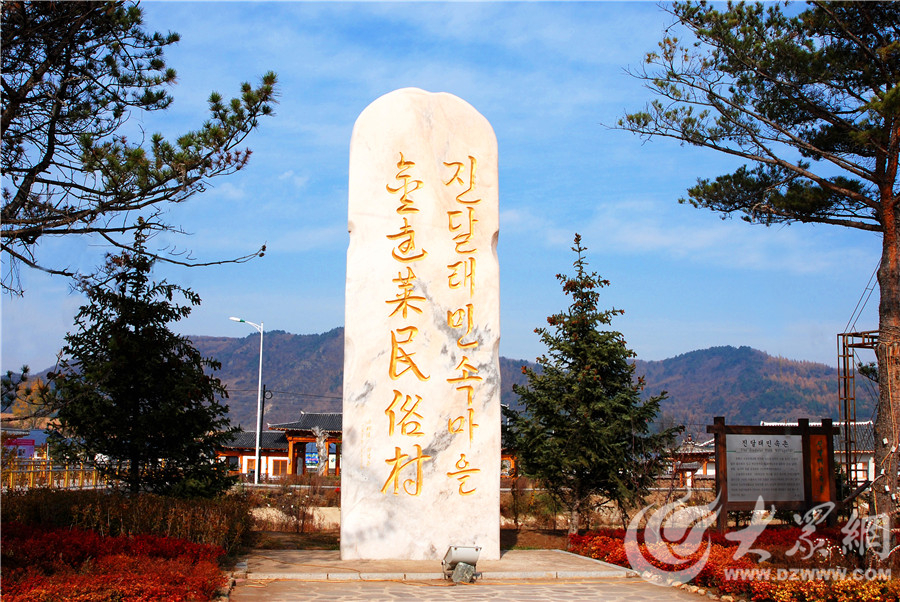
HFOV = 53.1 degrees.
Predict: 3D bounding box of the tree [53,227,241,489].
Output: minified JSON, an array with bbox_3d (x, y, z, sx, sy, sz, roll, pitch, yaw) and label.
[{"bbox_3d":[-6.387,1.508,19.347,3.840,6.488,3.840,0,-10,0],"label":"tree"}]

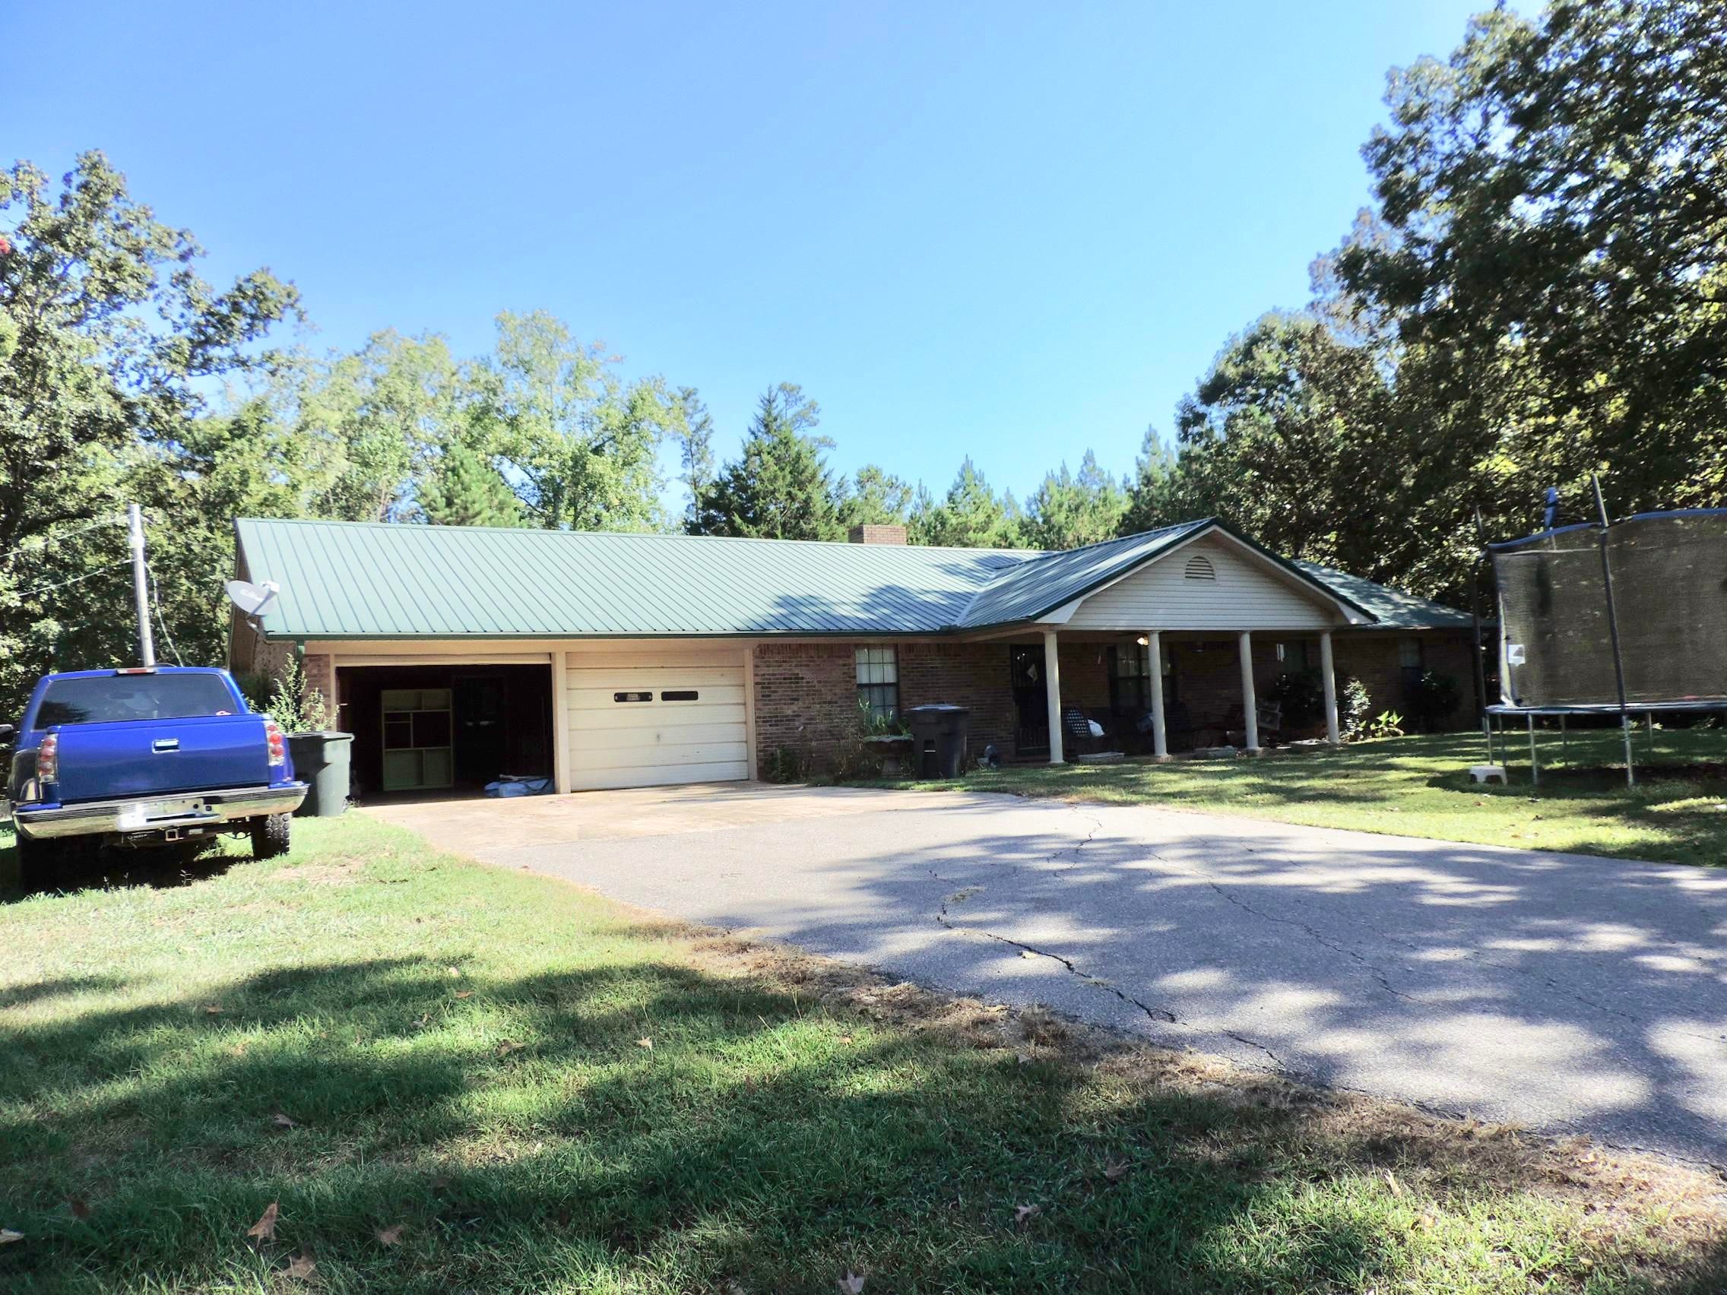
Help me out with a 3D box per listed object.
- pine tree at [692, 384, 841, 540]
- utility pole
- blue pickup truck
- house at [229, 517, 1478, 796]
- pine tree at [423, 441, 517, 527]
[{"bbox_3d":[-2.661,-2.486,36.692,5.400,11.360,5.400,-2,-3,0],"label":"pine tree"},{"bbox_3d":[-13.178,0.064,22.059,0.200,5.480,0.200,-7,-3,0],"label":"utility pole"},{"bbox_3d":[-6.823,1.082,11.326,1.980,1.800,5.450,-2,-3,-35],"label":"blue pickup truck"},{"bbox_3d":[1.247,-0.009,25.742,25.980,4.780,13.530,-1,-4,-31],"label":"house"},{"bbox_3d":[-10.004,-1.088,30.768,3.900,8.570,3.900,-2,-3,0],"label":"pine tree"}]

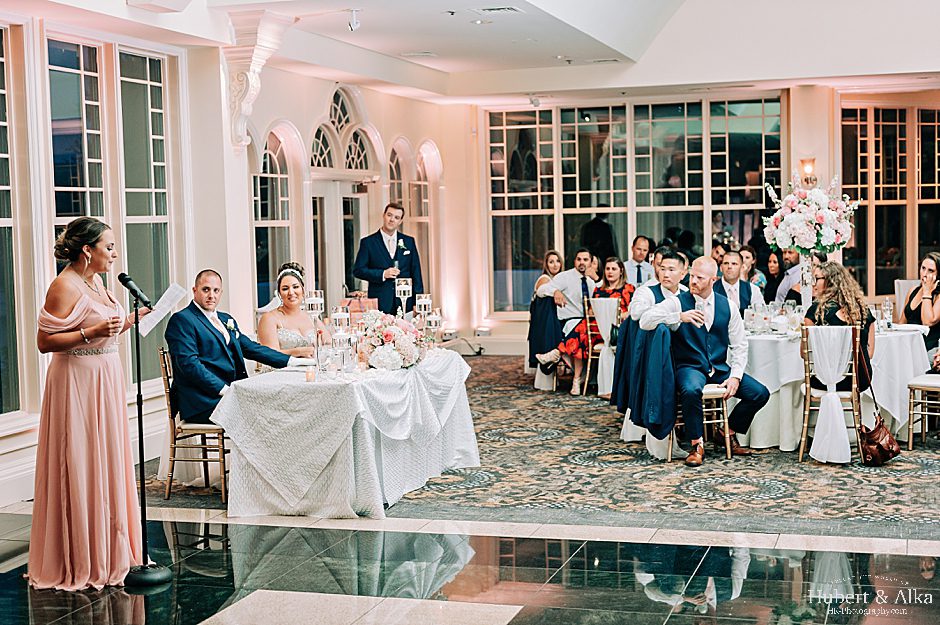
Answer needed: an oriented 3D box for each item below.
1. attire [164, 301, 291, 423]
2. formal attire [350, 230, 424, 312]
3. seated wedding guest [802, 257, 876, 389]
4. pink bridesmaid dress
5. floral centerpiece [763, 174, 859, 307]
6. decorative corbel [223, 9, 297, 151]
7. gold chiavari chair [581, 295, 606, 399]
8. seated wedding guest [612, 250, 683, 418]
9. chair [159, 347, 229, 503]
[{"bbox_3d":[-1.418,0.482,8.268,0.820,1.060,0.680,1,4,35],"label":"attire"},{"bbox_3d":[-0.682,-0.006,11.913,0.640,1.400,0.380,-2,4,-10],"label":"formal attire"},{"bbox_3d":[2.472,0.309,9.076,0.500,1.280,0.720,-1,4,9],"label":"seated wedding guest"},{"bbox_3d":[-1.792,0.564,6.386,0.530,1.350,0.530,2,5,40],"label":"pink bridesmaid dress"},{"bbox_3d":[2.474,-0.439,9.858,0.670,1.120,0.690,0,4,17],"label":"floral centerpiece"},{"bbox_3d":[-1.571,-1.713,10.110,0.390,0.970,0.460,0,4,17],"label":"decorative corbel"},{"bbox_3d":[1.303,0.298,12.553,0.410,0.915,0.440,0,4,25],"label":"gold chiavari chair"},{"bbox_3d":[1.421,0.252,9.666,0.680,1.360,0.750,-3,4,-23],"label":"seated wedding guest"},{"bbox_3d":[-1.574,0.660,8.274,0.440,0.915,0.410,0,4,25],"label":"chair"}]

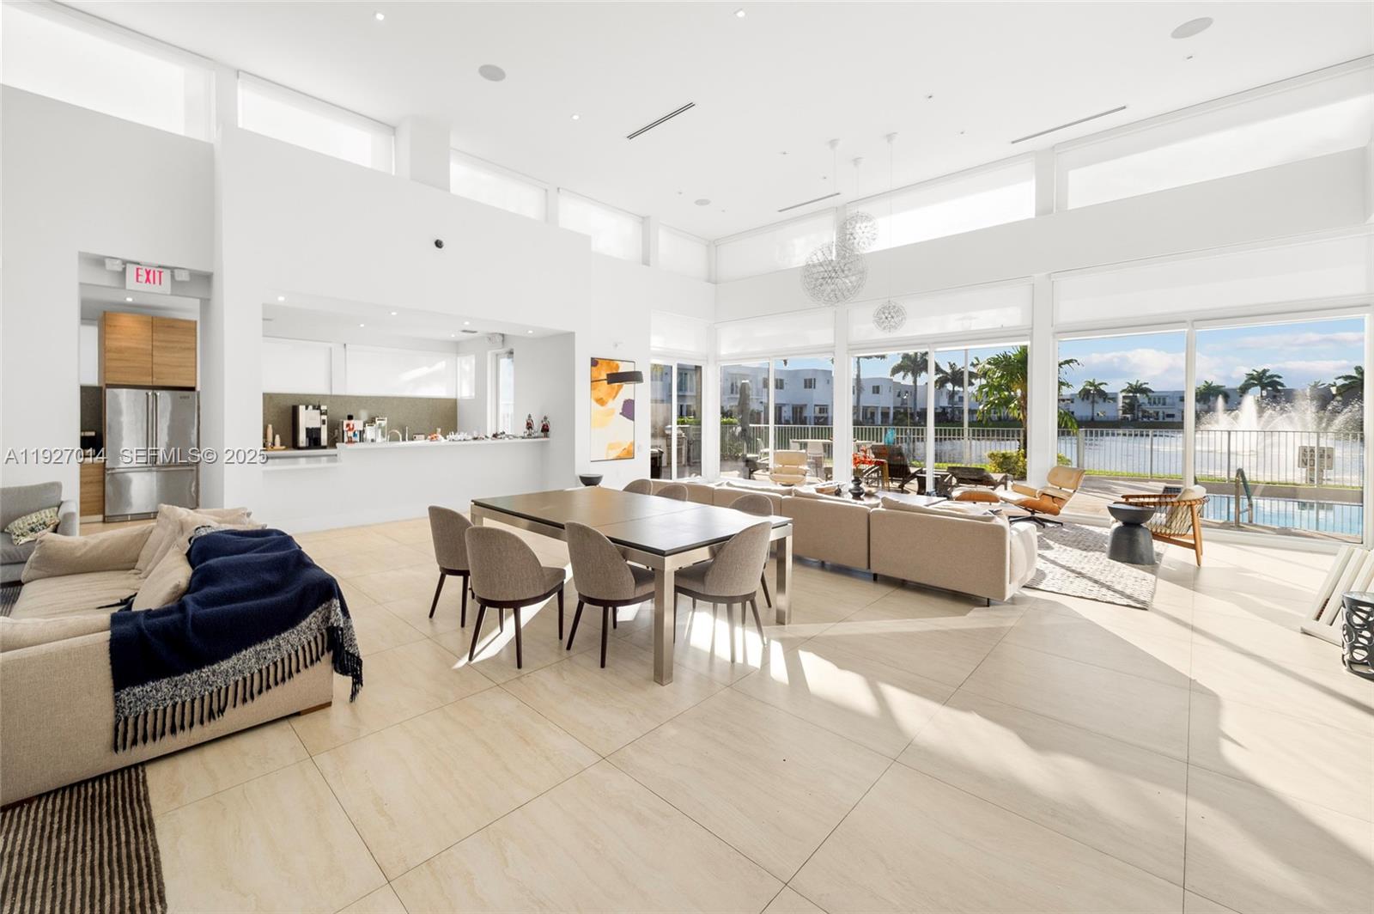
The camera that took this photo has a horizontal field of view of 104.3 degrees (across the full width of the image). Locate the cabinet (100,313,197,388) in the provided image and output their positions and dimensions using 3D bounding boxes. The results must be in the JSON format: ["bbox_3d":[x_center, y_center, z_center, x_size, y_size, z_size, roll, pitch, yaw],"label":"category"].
[{"bbox_3d":[-7.811,-1.480,7.779,0.640,0.980,0.930,3,4,43],"label":"cabinet"}]

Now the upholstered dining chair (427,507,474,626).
[{"bbox_3d":[-1.635,0.774,4.062,0.510,0.820,0.550,2,5,29],"label":"upholstered dining chair"}]

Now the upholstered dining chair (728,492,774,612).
[{"bbox_3d":[0.357,0.757,4.237,0.510,0.830,0.570,3,4,43],"label":"upholstered dining chair"}]

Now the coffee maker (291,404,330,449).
[{"bbox_3d":[-6.708,-0.509,9.494,0.480,0.720,0.400,4,6,42],"label":"coffee maker"}]

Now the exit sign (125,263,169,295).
[{"bbox_3d":[-6.393,-2.101,6.334,0.060,0.270,0.350,3,4,43],"label":"exit sign"}]

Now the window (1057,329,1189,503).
[{"bbox_3d":[5.701,-0.399,7.051,1.360,2.500,0.100,4,6,42],"label":"window"}]

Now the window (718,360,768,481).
[{"bbox_3d":[1.196,-0.725,11.415,1.360,2.500,0.100,3,4,43],"label":"window"}]

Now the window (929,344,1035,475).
[{"bbox_3d":[4.552,-0.478,8.309,1.420,2.500,0.100,3,4,43],"label":"window"}]

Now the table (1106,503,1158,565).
[{"bbox_3d":[4.704,0.803,5.637,0.410,0.570,0.410,3,4,43],"label":"table"}]

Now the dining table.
[{"bbox_3d":[-0.543,0.793,4.262,2.430,0.750,1.330,4,6,42],"label":"dining table"}]

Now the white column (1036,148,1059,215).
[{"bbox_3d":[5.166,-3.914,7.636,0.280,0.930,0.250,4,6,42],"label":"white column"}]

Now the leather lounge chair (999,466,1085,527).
[{"bbox_3d":[5.063,0.540,7.629,0.840,0.820,0.800,-1,3,-16],"label":"leather lounge chair"}]

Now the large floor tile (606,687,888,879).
[{"bbox_3d":[0.274,1.325,2.326,0.915,0.012,0.870,4,6,42],"label":"large floor tile"}]

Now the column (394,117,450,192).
[{"bbox_3d":[-3.423,-3.859,6.922,0.500,0.830,0.490,4,6,42],"label":"column"}]

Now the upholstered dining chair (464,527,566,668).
[{"bbox_3d":[-1.102,0.828,3.438,0.510,0.810,0.550,1,4,16],"label":"upholstered dining chair"}]

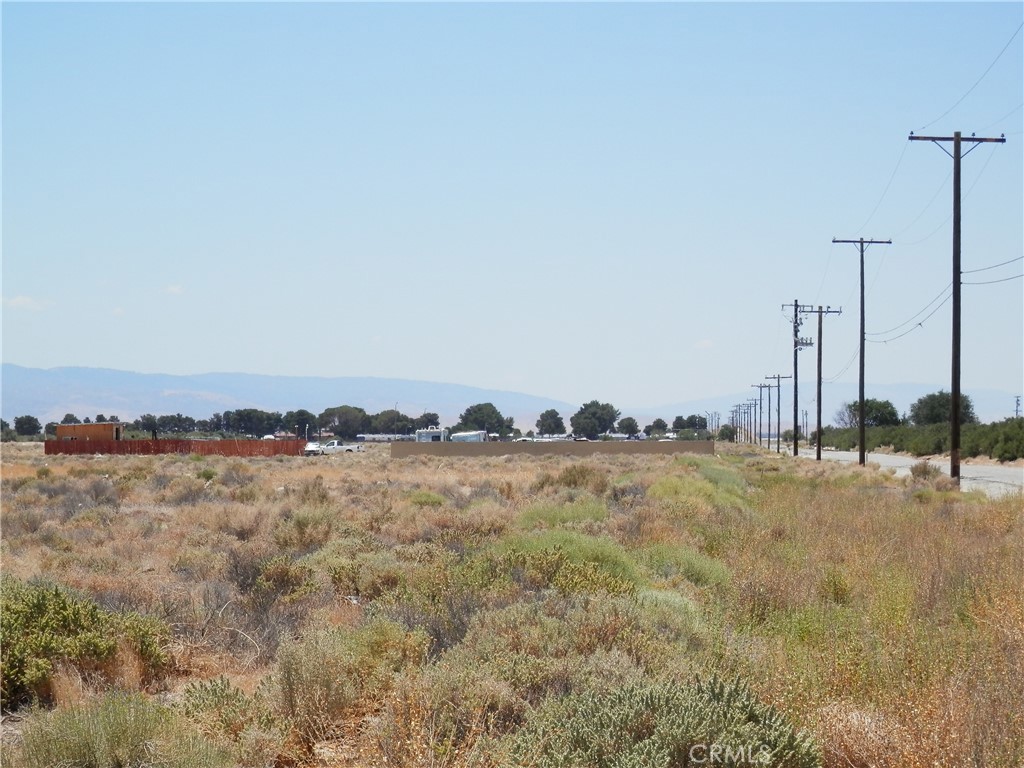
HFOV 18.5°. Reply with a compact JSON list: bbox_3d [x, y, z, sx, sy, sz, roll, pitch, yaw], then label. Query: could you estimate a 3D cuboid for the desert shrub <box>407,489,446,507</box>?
[{"bbox_3d":[-1.927,2.617,71.500,0.866,0.467,0.823,0,-1,-2],"label":"desert shrub"}]

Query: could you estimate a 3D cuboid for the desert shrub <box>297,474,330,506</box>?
[{"bbox_3d":[-4.686,2.514,74.021,0.803,0.755,0.759,0,-1,0],"label":"desert shrub"}]

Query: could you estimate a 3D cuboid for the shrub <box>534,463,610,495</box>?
[{"bbox_3d":[1.753,2.739,90.879,2.203,0.927,1.745,0,-1,0],"label":"shrub"}]

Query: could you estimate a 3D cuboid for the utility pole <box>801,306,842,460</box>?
[{"bbox_3d":[22.504,-0.018,228.000,3.050,11.234,0.300,0,-1,4],"label":"utility pole"}]

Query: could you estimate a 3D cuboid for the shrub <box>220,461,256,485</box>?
[{"bbox_3d":[-9.071,2.968,104.000,1.194,0.862,1.134,0,-1,-5],"label":"shrub"}]

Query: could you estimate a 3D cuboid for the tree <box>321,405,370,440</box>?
[{"bbox_3d":[-33.983,8.062,640.000,10.205,7.756,9.185,0,-1,0],"label":"tree"}]

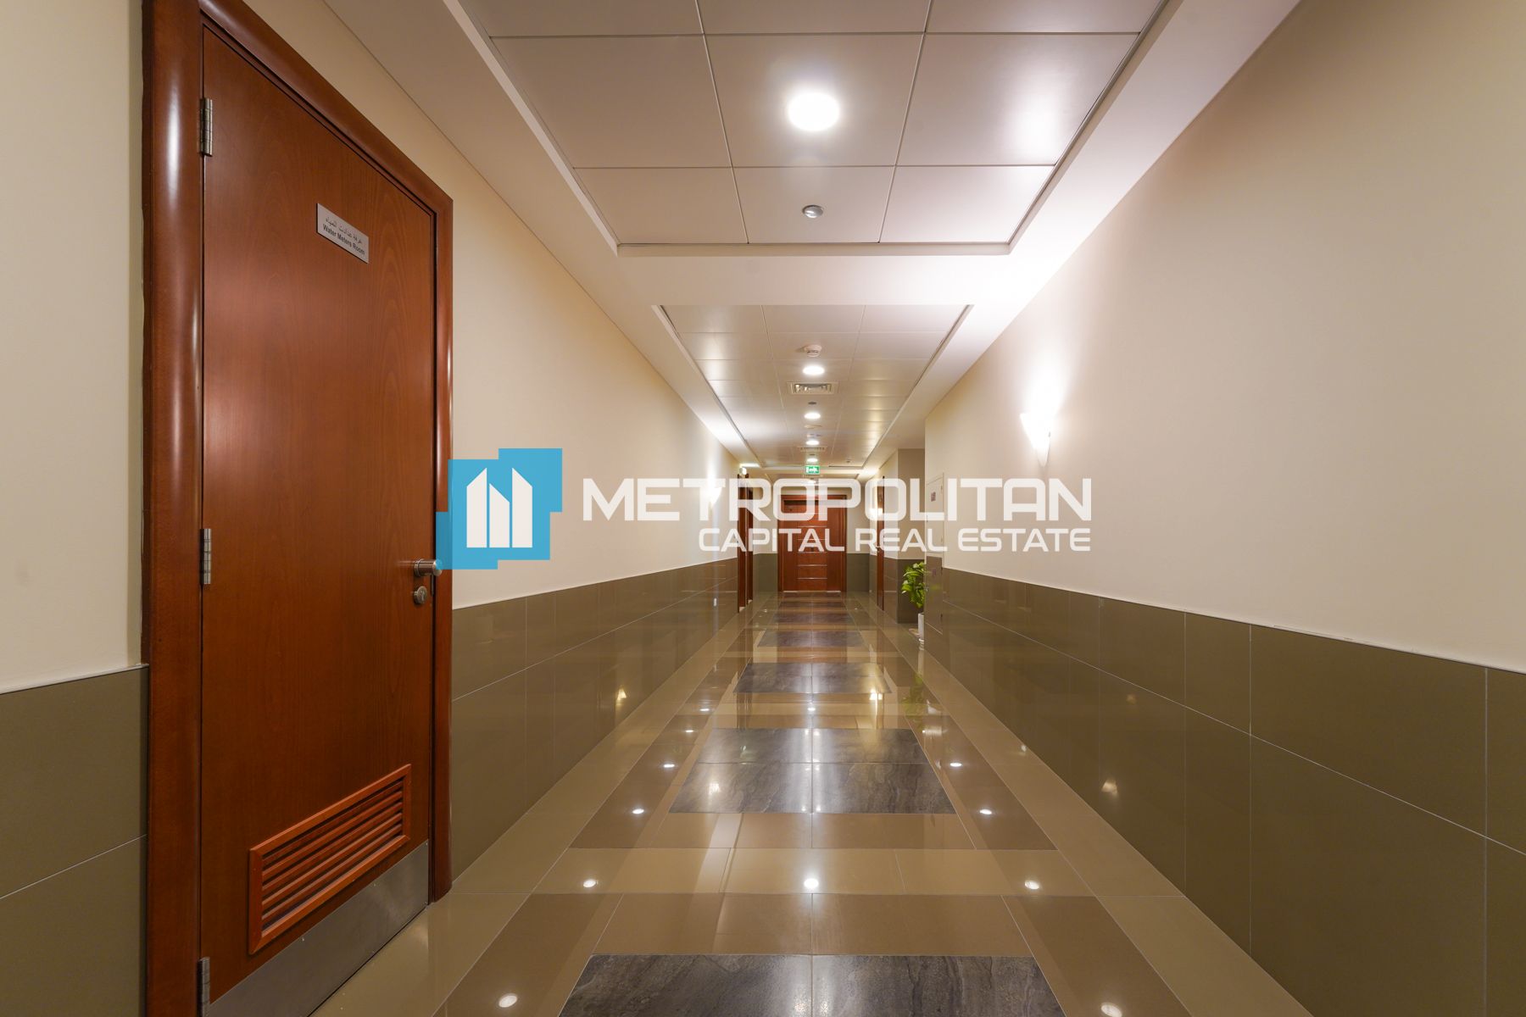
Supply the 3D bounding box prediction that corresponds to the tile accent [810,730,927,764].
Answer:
[{"bbox_3d":[0.590,1.369,3.410,0.611,0.020,0.588,0,-4,2],"label":"tile accent"}]

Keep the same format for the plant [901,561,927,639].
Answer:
[{"bbox_3d":[1.942,1.115,7.158,0.520,0.950,0.500,0,-2,3],"label":"plant"}]

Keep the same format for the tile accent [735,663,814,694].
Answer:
[{"bbox_3d":[0.128,1.466,5.160,0.606,0.012,1.227,0,-2,3],"label":"tile accent"}]

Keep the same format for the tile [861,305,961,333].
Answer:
[{"bbox_3d":[0.900,-1.195,3.668,0.580,0.020,0.573,0,-4,2],"label":"tile"}]

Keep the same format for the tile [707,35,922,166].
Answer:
[{"bbox_3d":[0.161,-1.302,1.927,0.608,0.020,0.575,0,-4,2],"label":"tile"}]

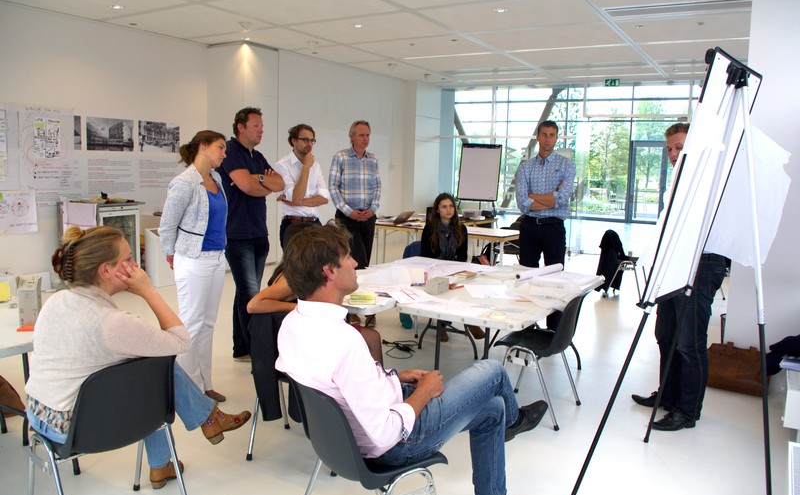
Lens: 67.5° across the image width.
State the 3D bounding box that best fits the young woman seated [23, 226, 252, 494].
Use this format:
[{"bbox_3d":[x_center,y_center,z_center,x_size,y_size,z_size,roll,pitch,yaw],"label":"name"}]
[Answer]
[{"bbox_3d":[-1.071,0.503,2.591,0.550,1.240,0.950,10,11,44],"label":"young woman seated"}]

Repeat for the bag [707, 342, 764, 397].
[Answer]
[{"bbox_3d":[2.395,0.849,4.211,0.400,0.300,0.180,7,10,31],"label":"bag"}]

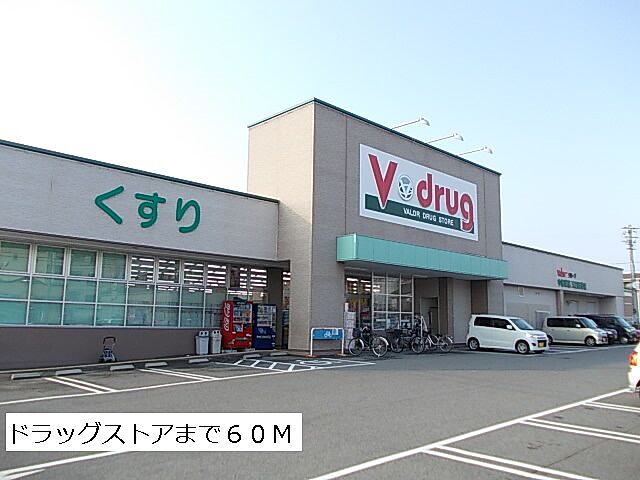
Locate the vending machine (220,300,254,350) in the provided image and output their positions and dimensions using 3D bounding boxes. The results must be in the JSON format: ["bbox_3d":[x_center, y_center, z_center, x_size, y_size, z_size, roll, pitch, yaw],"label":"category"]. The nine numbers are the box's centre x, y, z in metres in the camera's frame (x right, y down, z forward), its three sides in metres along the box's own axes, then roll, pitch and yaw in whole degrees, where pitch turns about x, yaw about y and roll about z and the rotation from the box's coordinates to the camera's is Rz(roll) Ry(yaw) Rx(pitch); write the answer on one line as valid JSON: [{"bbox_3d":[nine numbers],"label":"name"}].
[{"bbox_3d":[-3.305,3.434,20.743,0.970,1.840,0.740,9,-12,-44],"label":"vending machine"}]

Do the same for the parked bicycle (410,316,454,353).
[{"bbox_3d":[5.081,4.423,23.175,0.570,1.140,1.780,9,-12,-44],"label":"parked bicycle"}]

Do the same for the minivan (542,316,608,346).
[{"bbox_3d":[15.305,5.471,31.173,1.475,1.630,3.395,9,-12,-44],"label":"minivan"}]

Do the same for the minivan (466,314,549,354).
[{"bbox_3d":[8.597,4.276,23.681,1.475,1.640,3.395,9,-12,-44],"label":"minivan"}]

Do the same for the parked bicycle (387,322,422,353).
[{"bbox_3d":[3.745,4.272,22.120,0.570,1.100,1.750,9,-12,-44],"label":"parked bicycle"}]

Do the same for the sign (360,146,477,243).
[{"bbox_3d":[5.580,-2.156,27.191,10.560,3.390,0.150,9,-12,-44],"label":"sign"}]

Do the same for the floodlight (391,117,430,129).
[{"bbox_3d":[4.302,-5.426,24.835,0.320,0.400,2.150,9,-12,-44],"label":"floodlight"}]

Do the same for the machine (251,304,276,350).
[{"bbox_3d":[-2.439,3.635,21.624,1.000,1.830,0.720,9,-12,-44],"label":"machine"}]

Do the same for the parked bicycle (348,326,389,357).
[{"bbox_3d":[1.844,3.942,20.013,0.570,1.090,1.760,9,-12,-44],"label":"parked bicycle"}]

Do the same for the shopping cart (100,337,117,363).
[{"bbox_3d":[-6.889,3.564,16.858,0.430,0.830,0.450,9,-12,-44],"label":"shopping cart"}]

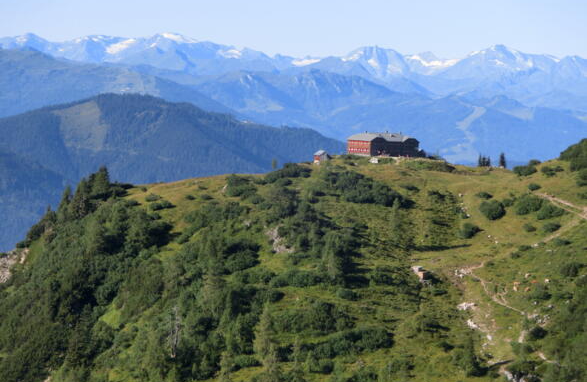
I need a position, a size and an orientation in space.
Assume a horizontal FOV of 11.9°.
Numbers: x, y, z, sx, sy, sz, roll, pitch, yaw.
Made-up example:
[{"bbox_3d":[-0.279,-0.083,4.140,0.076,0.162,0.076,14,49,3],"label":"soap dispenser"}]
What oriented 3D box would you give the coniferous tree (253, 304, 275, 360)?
[{"bbox_3d":[-7.835,36.693,735.000,5.600,14.600,5.600,2,2,0],"label":"coniferous tree"}]

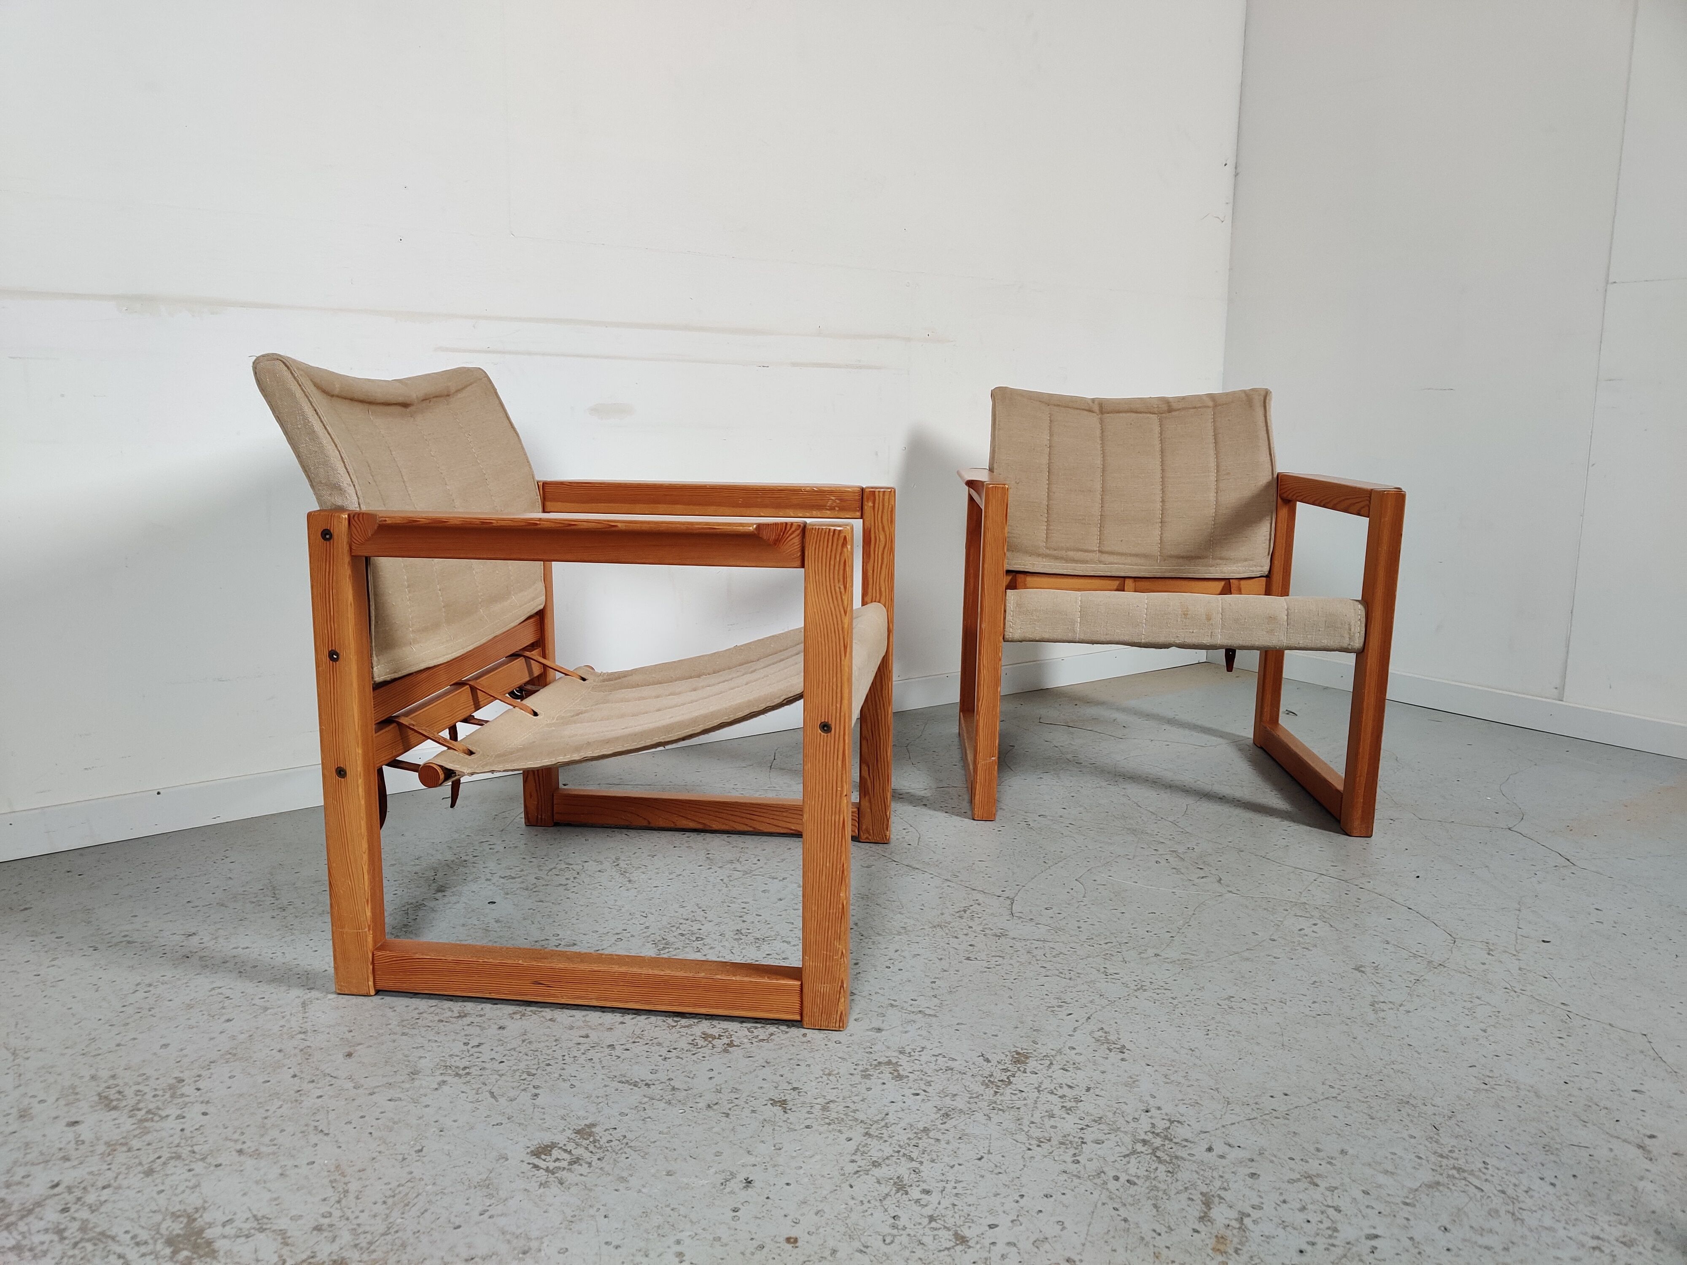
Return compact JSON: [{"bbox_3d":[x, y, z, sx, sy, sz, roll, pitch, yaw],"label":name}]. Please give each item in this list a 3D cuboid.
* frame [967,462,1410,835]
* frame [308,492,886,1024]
[{"bbox_3d":[0.534,-0.001,2.301,0.669,0.535,0.569,1,10,2],"label":"frame"},{"bbox_3d":[-0.241,0.095,1.688,0.569,0.535,0.669,2,10,6],"label":"frame"}]

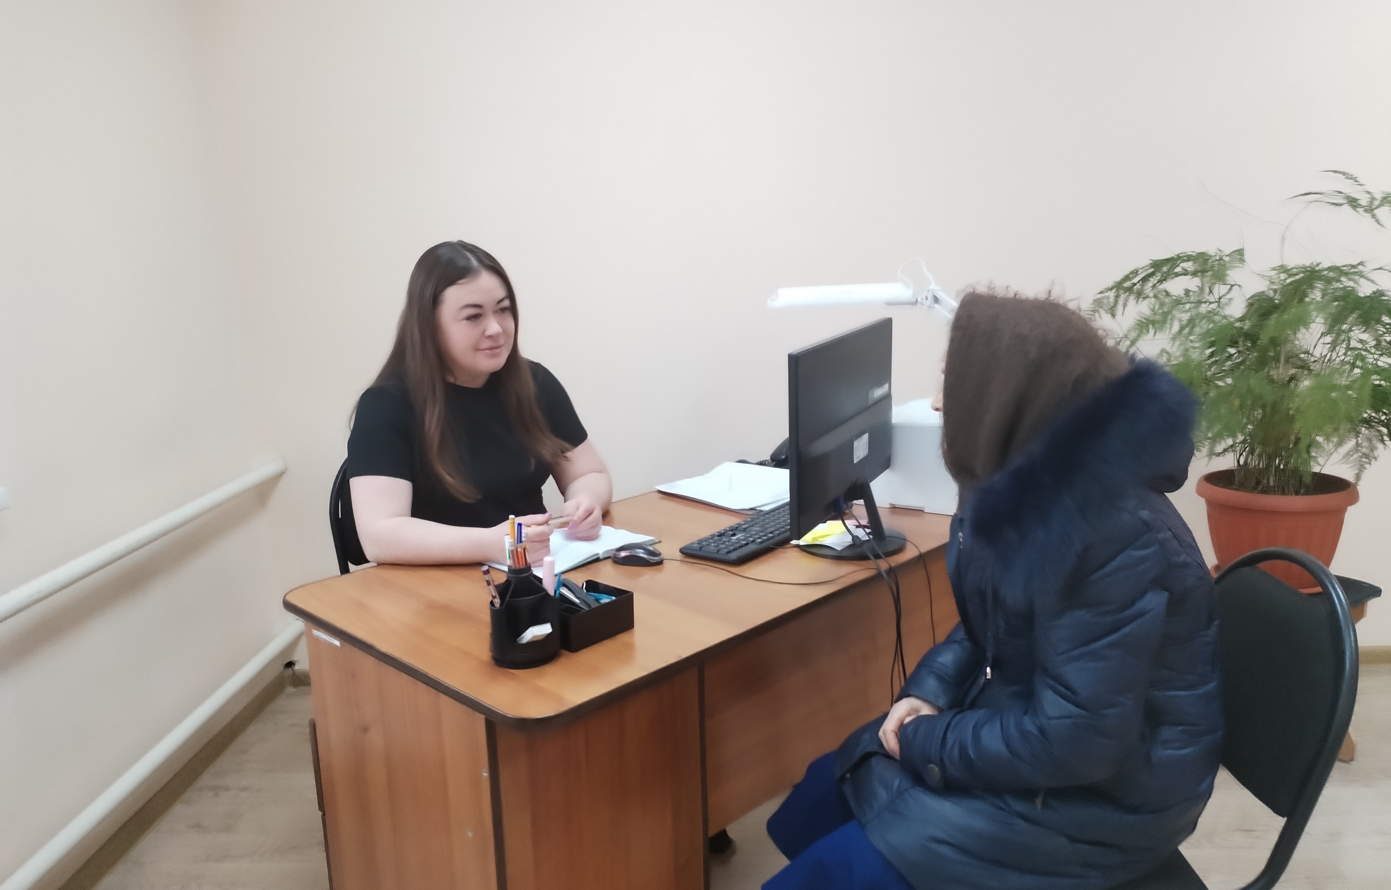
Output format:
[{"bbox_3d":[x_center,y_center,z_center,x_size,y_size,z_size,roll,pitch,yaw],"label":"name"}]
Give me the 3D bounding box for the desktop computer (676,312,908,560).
[{"bbox_3d":[0.206,-0.011,1.941,0.369,0.389,0.520,4,13,26],"label":"desktop computer"}]

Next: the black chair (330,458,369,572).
[{"bbox_3d":[-0.473,0.460,2.383,0.530,0.820,0.570,-10,14,-34],"label":"black chair"}]

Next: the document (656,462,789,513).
[{"bbox_3d":[0.080,0.097,2.349,0.290,0.020,0.310,10,17,44],"label":"document"}]

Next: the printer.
[{"bbox_3d":[0.518,0.003,2.294,0.290,0.200,0.370,5,14,30],"label":"printer"}]

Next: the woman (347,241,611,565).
[{"bbox_3d":[-0.384,0.244,2.185,0.550,1.310,0.700,-11,15,-37],"label":"woman"}]

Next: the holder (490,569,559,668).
[{"bbox_3d":[-0.243,0.233,1.463,0.102,0.130,0.102,-5,12,-14],"label":"holder"}]

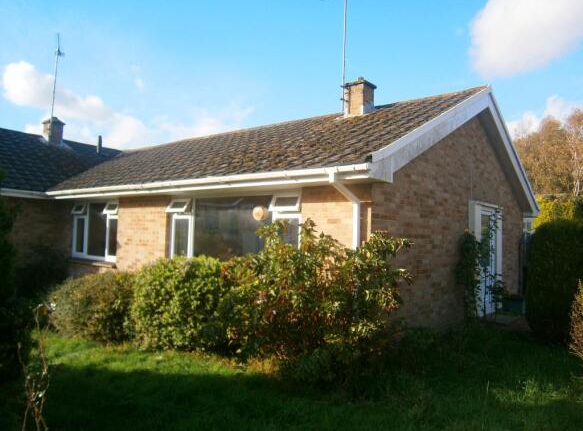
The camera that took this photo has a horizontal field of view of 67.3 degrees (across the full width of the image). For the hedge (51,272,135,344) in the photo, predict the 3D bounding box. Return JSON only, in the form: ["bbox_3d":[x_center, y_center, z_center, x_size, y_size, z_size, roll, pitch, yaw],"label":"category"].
[{"bbox_3d":[-2.862,1.252,6.387,1.200,0.880,0.900,0,-3,39],"label":"hedge"}]

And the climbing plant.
[{"bbox_3d":[3.491,0.880,8.003,0.450,2.010,1.400,0,-3,39],"label":"climbing plant"}]

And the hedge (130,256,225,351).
[{"bbox_3d":[-1.455,1.115,5.822,1.100,1.130,0.950,0,-3,39],"label":"hedge"}]

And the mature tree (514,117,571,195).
[{"bbox_3d":[18.271,-1.791,31.893,4.400,10.664,4.400,0,-3,39],"label":"mature tree"}]

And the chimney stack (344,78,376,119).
[{"bbox_3d":[1.458,-2.449,9.325,0.520,0.790,0.520,0,-3,39],"label":"chimney stack"}]

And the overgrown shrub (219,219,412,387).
[{"bbox_3d":[0.281,0.866,4.741,1.750,1.620,1.250,0,-3,39],"label":"overgrown shrub"}]

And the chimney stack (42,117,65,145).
[{"bbox_3d":[-7.359,-2.539,13.566,0.500,0.800,0.500,0,-3,39],"label":"chimney stack"}]

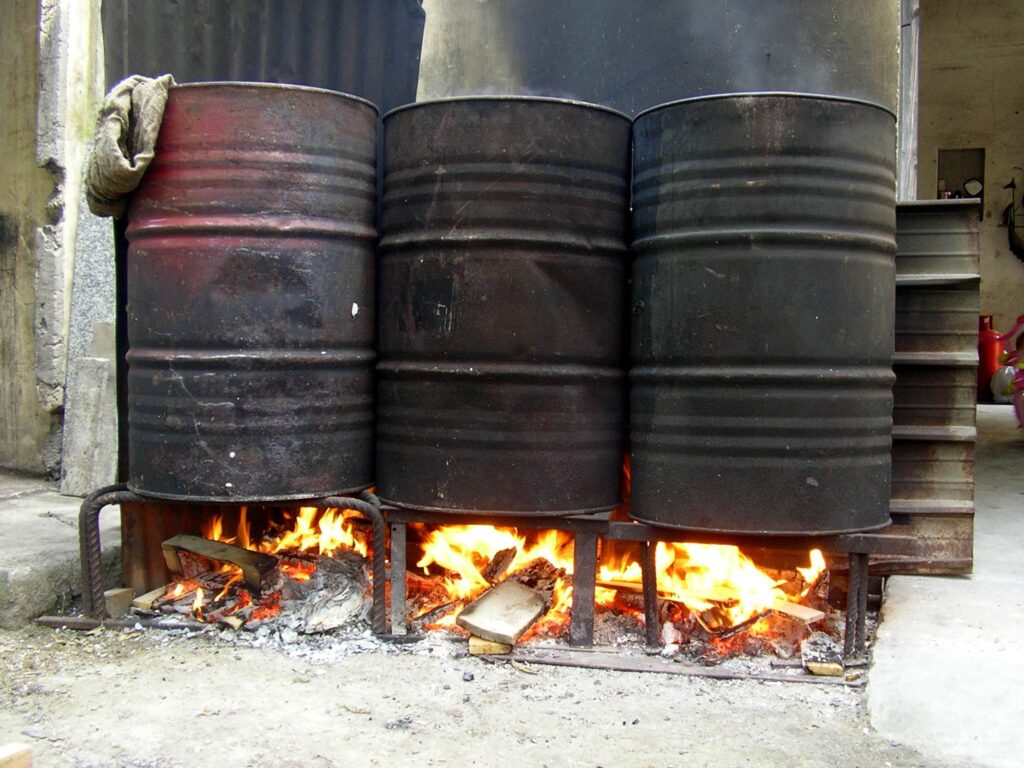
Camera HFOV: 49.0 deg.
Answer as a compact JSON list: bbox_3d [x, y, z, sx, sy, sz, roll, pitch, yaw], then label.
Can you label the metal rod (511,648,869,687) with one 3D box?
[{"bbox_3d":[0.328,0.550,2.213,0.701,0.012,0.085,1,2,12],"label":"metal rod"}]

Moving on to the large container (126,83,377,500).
[{"bbox_3d":[-0.617,-0.207,2.692,0.592,0.889,0.592,0,2,0],"label":"large container"}]

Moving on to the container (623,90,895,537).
[{"bbox_3d":[0.561,-0.147,2.558,0.592,0.889,0.592,0,2,0],"label":"container"}]

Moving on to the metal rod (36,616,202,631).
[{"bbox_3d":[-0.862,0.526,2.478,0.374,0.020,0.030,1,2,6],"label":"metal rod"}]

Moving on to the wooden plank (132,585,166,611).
[{"bbox_3d":[-0.846,0.501,2.640,0.042,0.018,0.160,0,2,-4],"label":"wooden plank"}]

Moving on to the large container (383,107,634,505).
[{"bbox_3d":[-0.017,-0.173,2.679,0.592,0.889,0.592,1,2,0],"label":"large container"}]

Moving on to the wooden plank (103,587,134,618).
[{"bbox_3d":[-0.914,0.506,2.605,0.028,0.050,0.080,1,2,17],"label":"wooden plank"}]

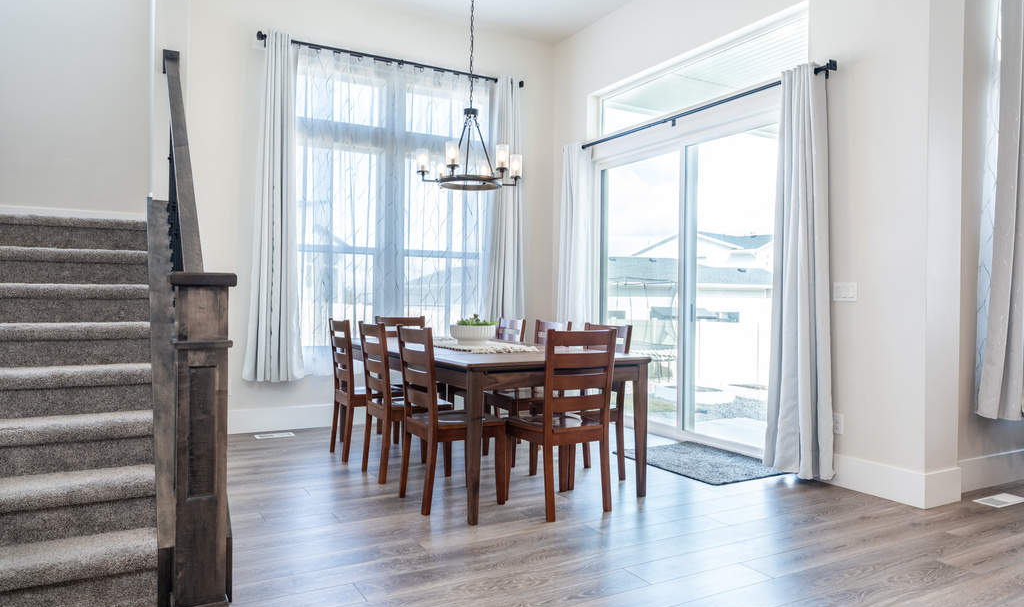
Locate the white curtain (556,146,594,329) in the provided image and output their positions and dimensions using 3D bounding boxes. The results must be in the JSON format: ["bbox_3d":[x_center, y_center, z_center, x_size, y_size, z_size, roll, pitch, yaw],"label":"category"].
[{"bbox_3d":[0.584,-0.233,6.503,0.122,2.593,0.543,1,0,-29],"label":"white curtain"}]

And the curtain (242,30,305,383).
[{"bbox_3d":[-1.888,-0.768,5.464,0.471,2.757,0.145,0,0,-30],"label":"curtain"}]

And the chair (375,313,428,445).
[{"bbox_3d":[-0.789,0.582,5.382,0.435,0.940,0.532,0,0,-30],"label":"chair"}]

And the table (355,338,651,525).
[{"bbox_3d":[-0.284,0.673,4.486,1.129,0.774,2.268,0,0,-30],"label":"table"}]

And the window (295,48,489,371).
[{"bbox_3d":[-1.071,-0.806,6.186,1.828,2.504,0.122,1,0,-29],"label":"window"}]

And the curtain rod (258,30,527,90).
[{"bbox_3d":[-0.977,-2.151,6.116,2.498,0.089,0.100,1,0,-29],"label":"curtain rod"}]

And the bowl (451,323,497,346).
[{"bbox_3d":[-0.267,0.208,4.758,0.327,0.147,0.327,1,0,0],"label":"bowl"}]

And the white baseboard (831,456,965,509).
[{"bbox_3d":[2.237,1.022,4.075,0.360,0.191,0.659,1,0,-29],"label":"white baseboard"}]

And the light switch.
[{"bbox_3d":[2.015,-0.069,4.138,0.013,0.114,0.162,1,0,-29],"label":"light switch"}]

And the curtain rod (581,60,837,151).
[{"bbox_3d":[1.248,-1.410,5.189,0.124,0.075,2.720,0,0,-30],"label":"curtain rod"}]

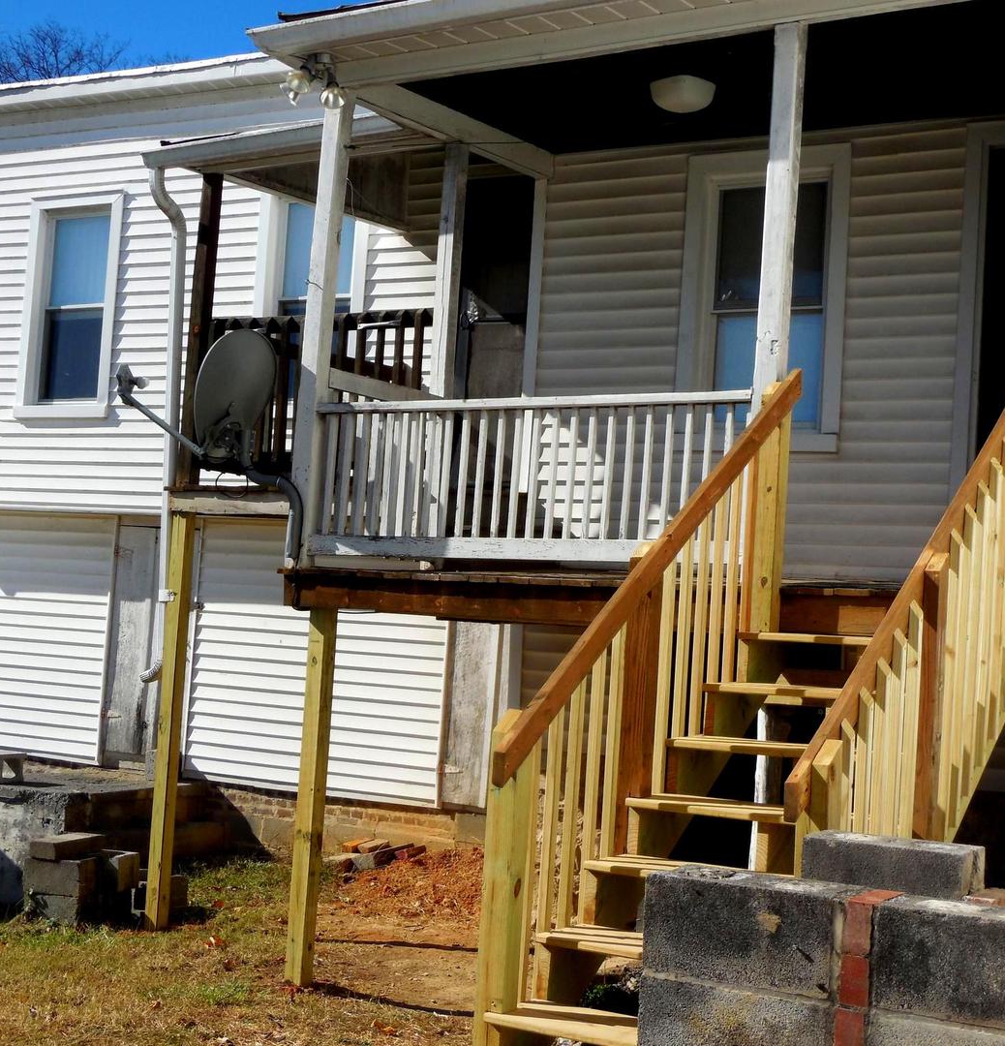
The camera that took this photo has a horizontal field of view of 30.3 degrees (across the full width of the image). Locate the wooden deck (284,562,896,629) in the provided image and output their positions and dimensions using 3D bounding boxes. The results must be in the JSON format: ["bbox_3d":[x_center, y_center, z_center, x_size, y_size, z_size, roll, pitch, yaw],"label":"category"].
[{"bbox_3d":[0.972,0.406,8.104,3.340,0.190,2.000,1,-4,34],"label":"wooden deck"}]

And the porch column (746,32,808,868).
[{"bbox_3d":[1.012,-0.331,7.028,0.090,3.200,0.090,1,-4,34],"label":"porch column"}]

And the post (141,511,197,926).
[{"bbox_3d":[-1.844,1.083,10.285,0.090,2.330,0.090,1,-4,34],"label":"post"}]

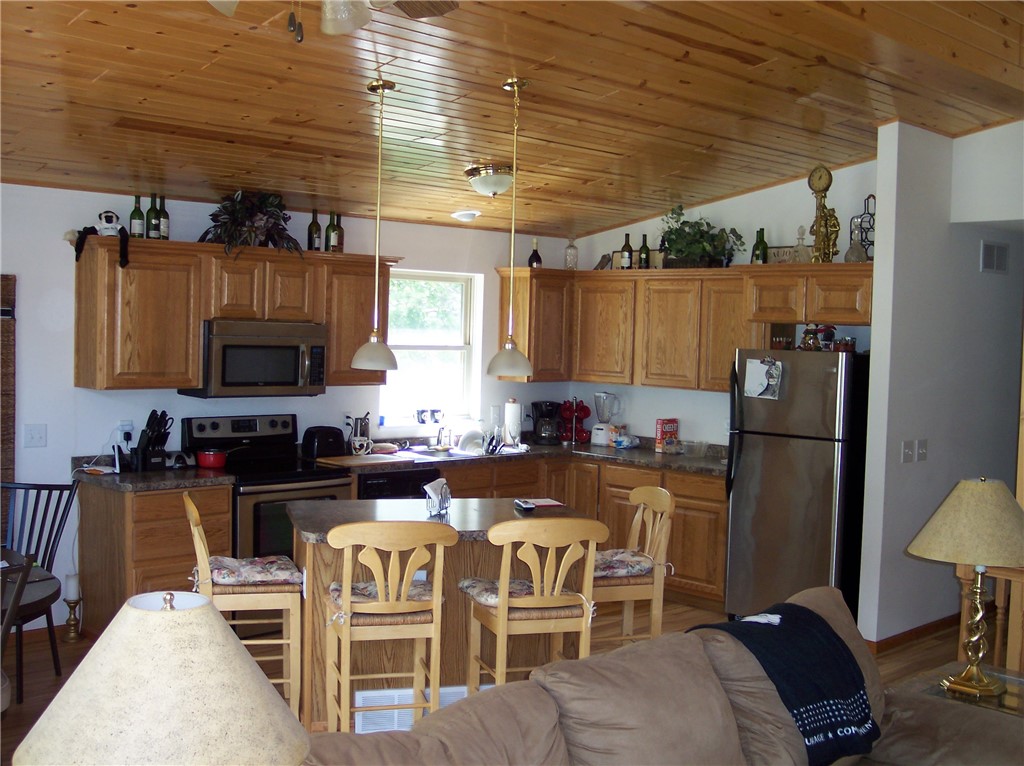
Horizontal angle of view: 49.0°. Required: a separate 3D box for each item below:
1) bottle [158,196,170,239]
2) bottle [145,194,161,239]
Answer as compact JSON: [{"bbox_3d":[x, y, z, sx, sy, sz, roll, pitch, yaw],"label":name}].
[{"bbox_3d":[-1.903,-0.875,6.122,0.075,0.286,0.075,-1,4,-43],"label":"bottle"},{"bbox_3d":[-1.971,-0.889,6.165,0.076,0.305,0.076,-1,4,-43],"label":"bottle"}]

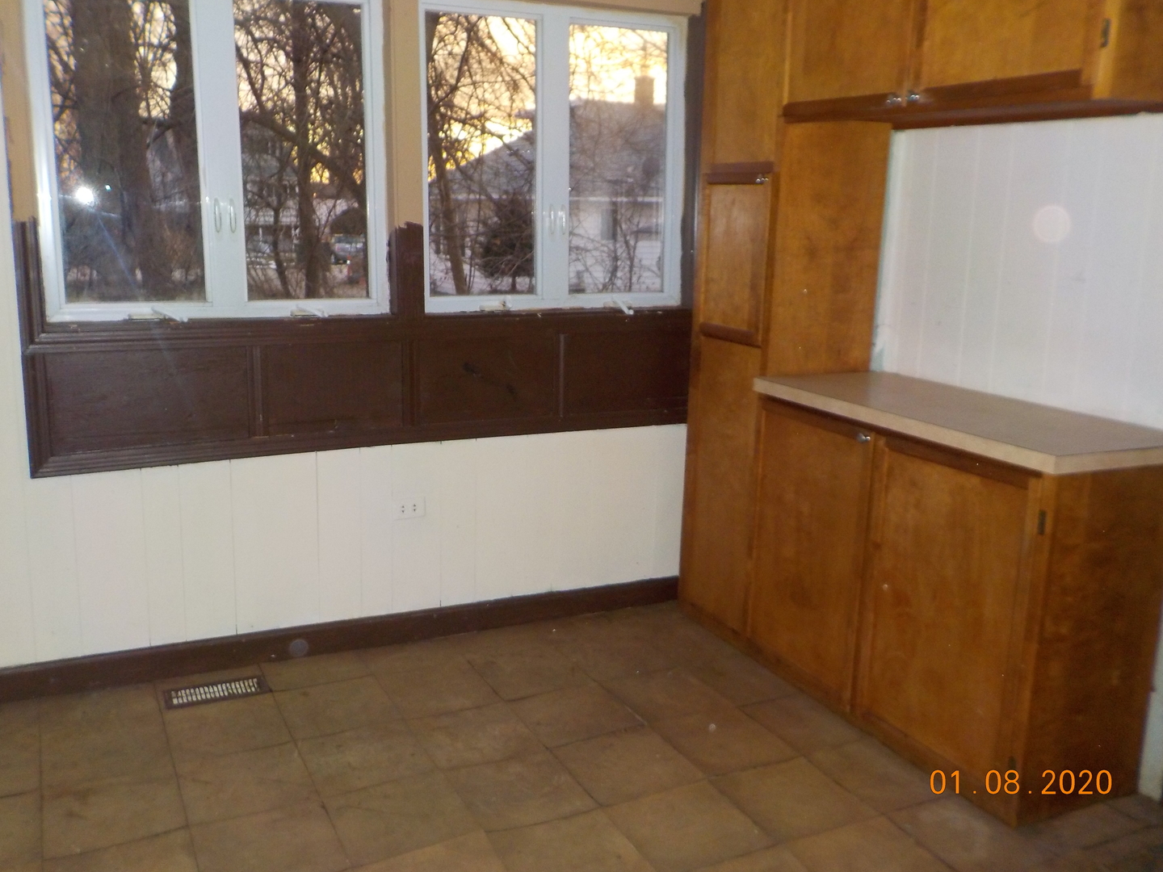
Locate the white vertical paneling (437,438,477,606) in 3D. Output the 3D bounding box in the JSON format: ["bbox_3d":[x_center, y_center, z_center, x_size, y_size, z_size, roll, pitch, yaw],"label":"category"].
[{"bbox_3d":[-0.418,0.296,3.405,0.126,0.575,0.020,-4,13,-24],"label":"white vertical paneling"}]

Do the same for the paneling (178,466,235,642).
[{"bbox_3d":[-1.156,0.358,3.120,0.149,0.576,0.020,-4,13,-24],"label":"paneling"}]

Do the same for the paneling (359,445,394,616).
[{"bbox_3d":[-0.680,0.322,3.335,0.105,0.584,0.020,-4,13,-24],"label":"paneling"}]

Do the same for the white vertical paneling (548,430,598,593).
[{"bbox_3d":[-0.033,0.272,3.581,0.152,0.580,0.020,-4,13,-24],"label":"white vertical paneling"}]

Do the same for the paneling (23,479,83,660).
[{"bbox_3d":[-1.543,0.388,2.946,0.121,0.568,0.020,-4,13,-24],"label":"paneling"}]

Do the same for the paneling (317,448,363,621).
[{"bbox_3d":[-0.790,0.330,3.285,0.139,0.583,0.020,-4,13,-24],"label":"paneling"}]

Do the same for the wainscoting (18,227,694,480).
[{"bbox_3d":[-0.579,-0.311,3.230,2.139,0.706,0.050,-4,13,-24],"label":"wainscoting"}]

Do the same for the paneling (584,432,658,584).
[{"bbox_3d":[0.149,0.258,3.664,0.264,0.581,0.020,-4,13,-24],"label":"paneling"}]

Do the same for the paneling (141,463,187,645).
[{"bbox_3d":[-1.271,0.367,3.069,0.104,0.574,0.020,-4,13,-24],"label":"paneling"}]

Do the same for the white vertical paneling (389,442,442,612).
[{"bbox_3d":[-0.556,0.313,3.390,0.168,0.586,0.020,-4,13,-24],"label":"white vertical paneling"}]

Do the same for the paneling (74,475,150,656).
[{"bbox_3d":[-1.384,0.371,2.966,0.185,0.542,0.020,-4,13,-24],"label":"paneling"}]

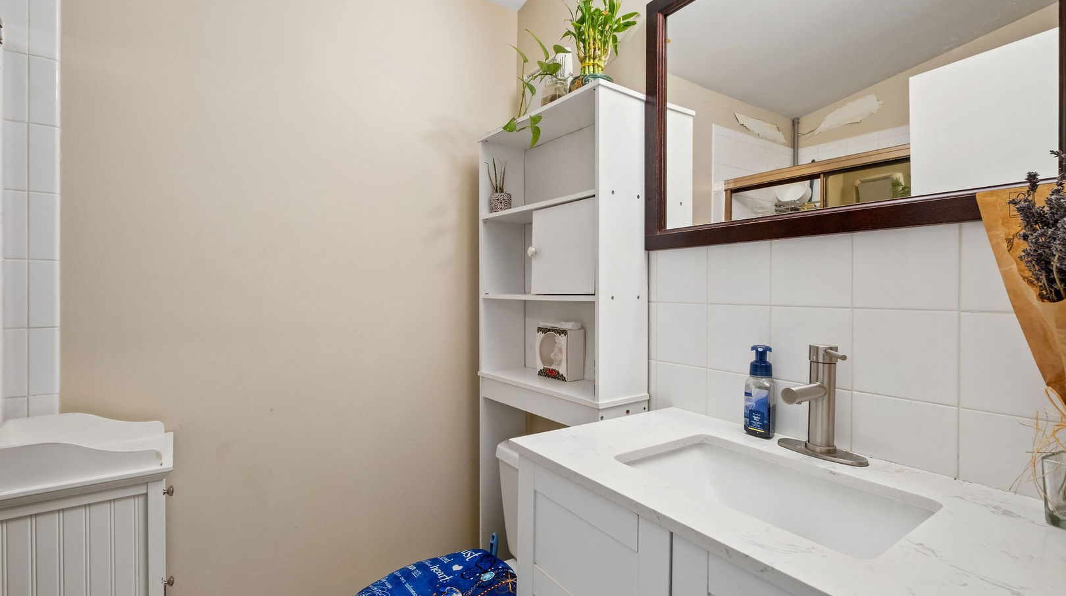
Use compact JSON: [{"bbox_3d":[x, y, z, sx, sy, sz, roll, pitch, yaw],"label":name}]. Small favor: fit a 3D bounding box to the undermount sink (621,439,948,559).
[{"bbox_3d":[0.368,0.369,0.725,0.265,0.150,0.410,0,1,-36],"label":"undermount sink"}]

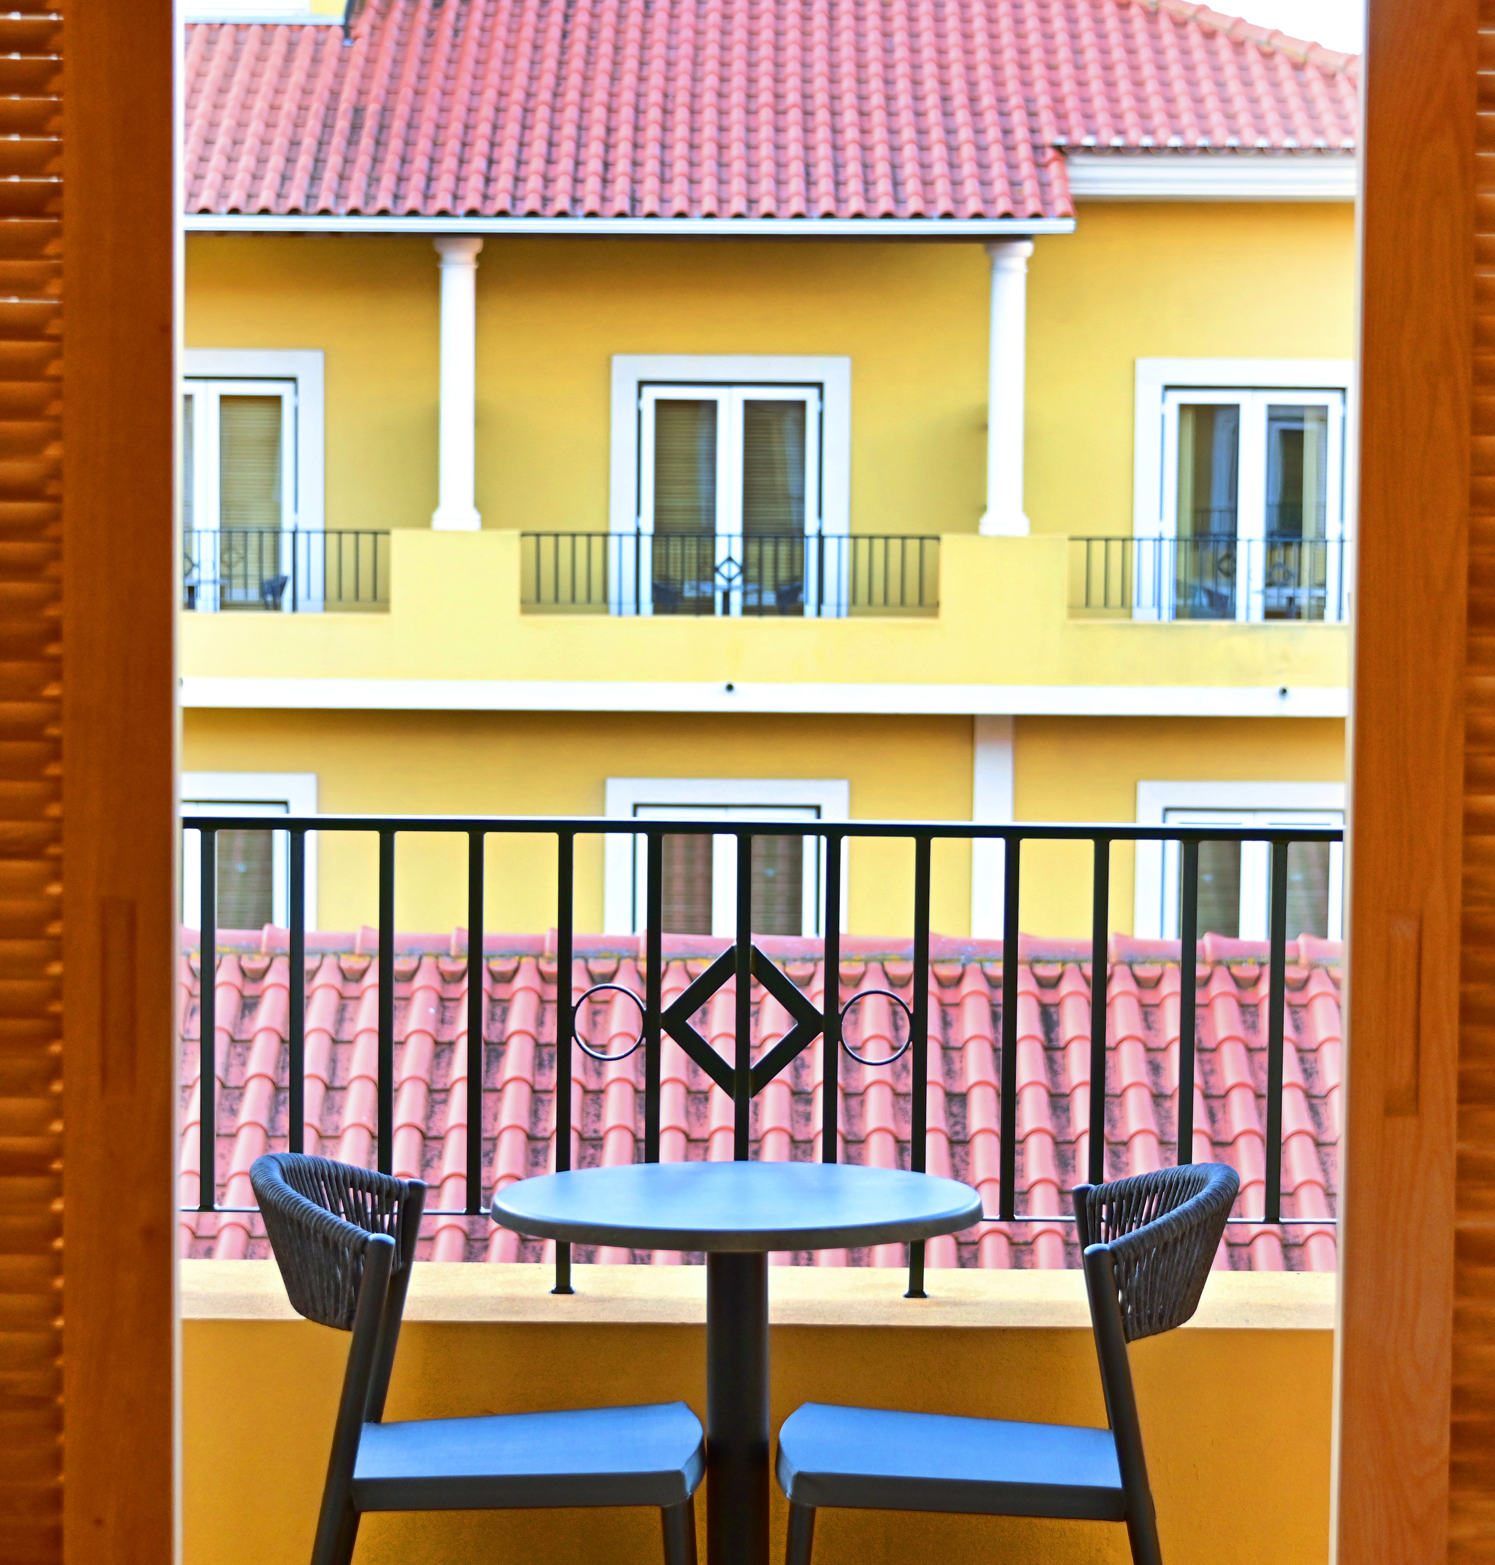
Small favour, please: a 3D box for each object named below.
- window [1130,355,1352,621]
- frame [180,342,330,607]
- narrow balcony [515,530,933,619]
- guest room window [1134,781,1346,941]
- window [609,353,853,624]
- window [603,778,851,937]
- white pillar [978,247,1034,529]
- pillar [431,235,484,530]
[{"bbox_3d":[3.891,-1.994,32.751,1.815,2.536,0.150,1,3,2],"label":"window"},{"bbox_3d":[-4.217,-2.090,33.043,1.865,2.545,0.150,1,3,2],"label":"frame"},{"bbox_3d":[-0.128,-1.531,31.300,3.086,0.609,0.060,1,3,2],"label":"narrow balcony"},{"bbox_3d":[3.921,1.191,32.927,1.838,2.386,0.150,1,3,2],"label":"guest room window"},{"bbox_3d":[-0.128,-2.035,32.896,1.859,2.526,0.150,1,3,2],"label":"window"},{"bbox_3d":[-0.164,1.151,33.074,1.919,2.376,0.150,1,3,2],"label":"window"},{"bbox_3d":[1.903,-2.895,31.200,0.360,2.166,0.370,1,3,2],"label":"white pillar"},{"bbox_3d":[-2.134,-2.939,31.346,0.368,2.156,0.370,1,3,2],"label":"pillar"}]

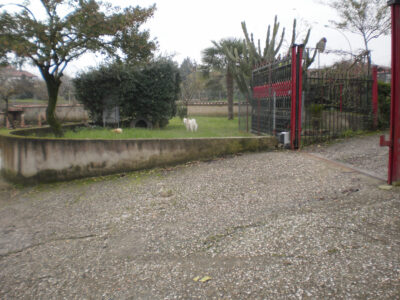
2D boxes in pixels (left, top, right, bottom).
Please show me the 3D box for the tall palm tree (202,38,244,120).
[{"bbox_3d":[1.230,-3.050,18.200,2.150,3.500,2.100,-1,7,0],"label":"tall palm tree"}]

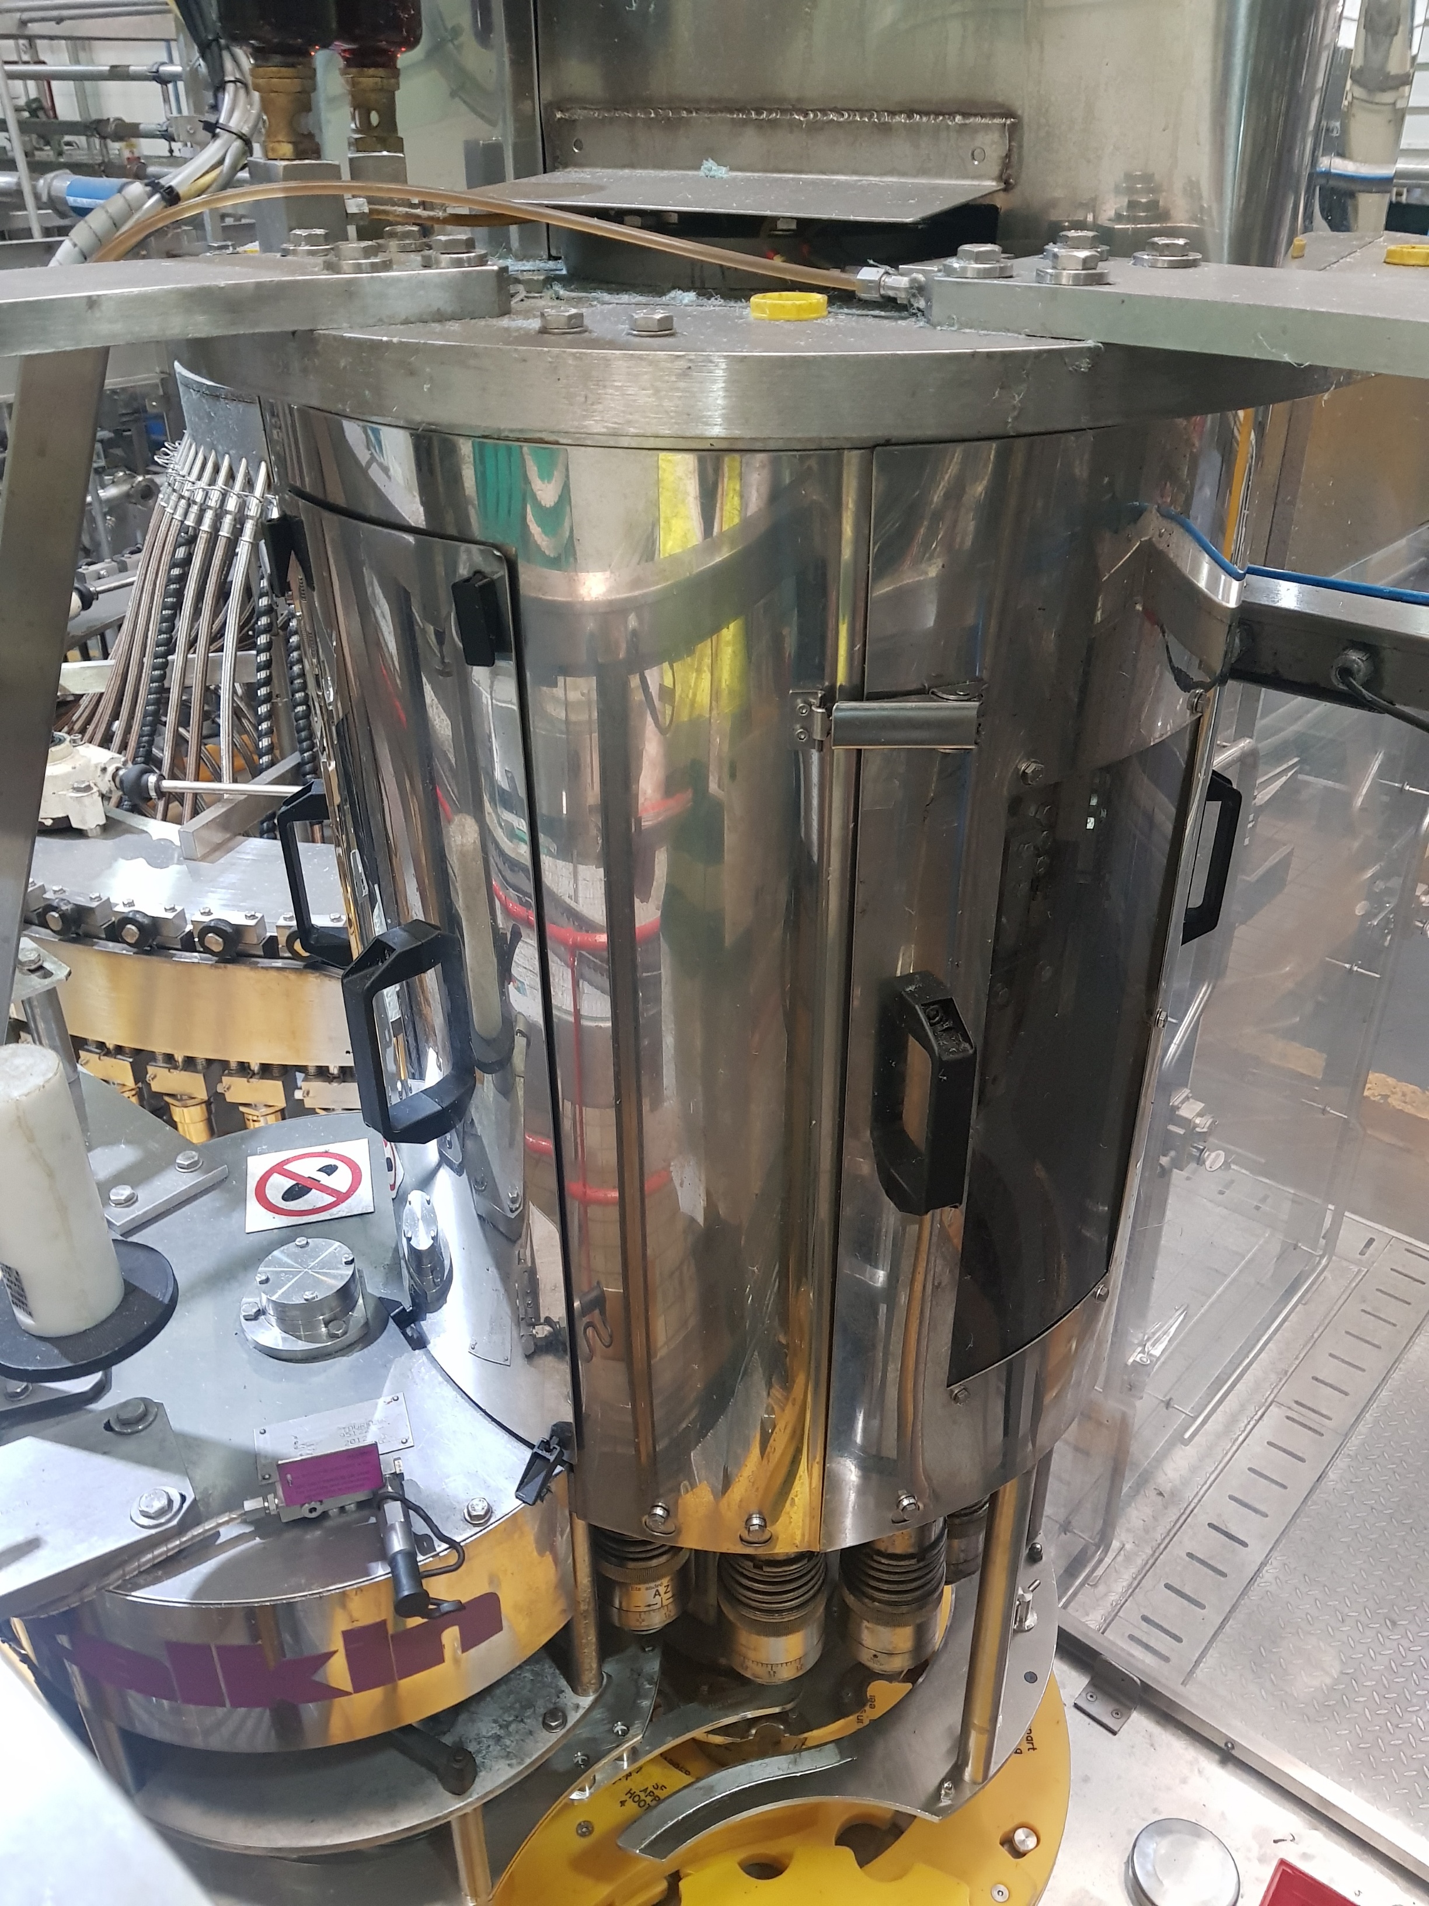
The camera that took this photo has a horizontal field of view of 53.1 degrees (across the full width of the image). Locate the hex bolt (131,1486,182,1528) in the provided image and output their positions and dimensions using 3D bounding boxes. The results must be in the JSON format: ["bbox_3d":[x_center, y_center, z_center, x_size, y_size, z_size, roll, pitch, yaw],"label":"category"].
[{"bbox_3d":[-0.352,0.347,0.900,0.030,0.011,0.030,-18,35,-26],"label":"hex bolt"}]

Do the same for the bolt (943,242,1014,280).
[{"bbox_3d":[0.113,-0.295,0.608,0.030,0.013,0.030,5,31,8],"label":"bolt"}]

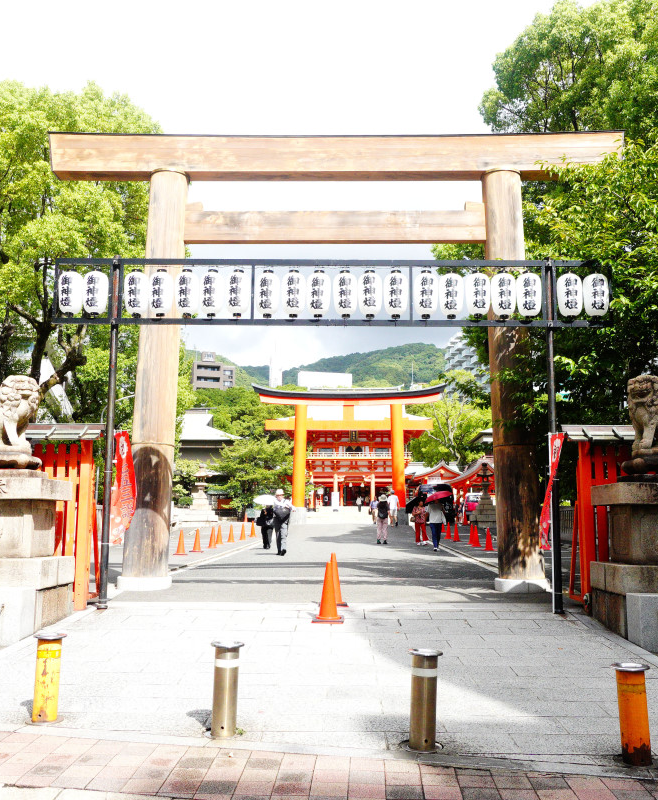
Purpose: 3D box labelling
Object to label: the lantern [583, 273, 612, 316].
[{"bbox_3d":[3.947,-1.551,11.777,0.384,0.690,0.384,0,-8,0],"label":"lantern"}]

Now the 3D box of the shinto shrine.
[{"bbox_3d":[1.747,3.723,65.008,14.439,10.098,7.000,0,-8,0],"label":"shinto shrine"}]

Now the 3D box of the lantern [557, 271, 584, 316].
[{"bbox_3d":[3.554,-1.551,11.777,0.376,0.690,0.376,0,-8,0],"label":"lantern"}]

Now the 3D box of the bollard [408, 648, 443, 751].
[{"bbox_3d":[0.617,1.946,5.206,0.220,0.599,0.220,0,-8,0],"label":"bollard"}]

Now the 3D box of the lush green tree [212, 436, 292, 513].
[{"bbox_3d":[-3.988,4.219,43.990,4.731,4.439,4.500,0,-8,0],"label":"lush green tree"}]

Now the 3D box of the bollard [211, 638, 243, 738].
[{"bbox_3d":[-0.674,1.881,5.195,0.216,0.568,0.216,0,-8,2],"label":"bollard"}]

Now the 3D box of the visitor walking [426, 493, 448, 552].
[{"bbox_3d":[3.112,3.530,23.114,0.600,1.640,0.500,0,-8,2],"label":"visitor walking"}]

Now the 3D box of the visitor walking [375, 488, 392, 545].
[{"bbox_3d":[1.714,3.744,25.243,0.500,1.545,0.350,0,-8,0],"label":"visitor walking"}]

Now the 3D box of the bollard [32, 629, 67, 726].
[{"bbox_3d":[-1.942,1.911,5.515,0.229,0.564,0.229,0,-8,2],"label":"bollard"}]

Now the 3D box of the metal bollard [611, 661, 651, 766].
[{"bbox_3d":[1.807,1.853,4.711,0.217,0.546,0.217,0,-8,2],"label":"metal bollard"}]

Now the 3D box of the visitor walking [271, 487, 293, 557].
[{"bbox_3d":[-1.190,3.113,20.399,0.500,1.676,0.450,0,-8,0],"label":"visitor walking"}]

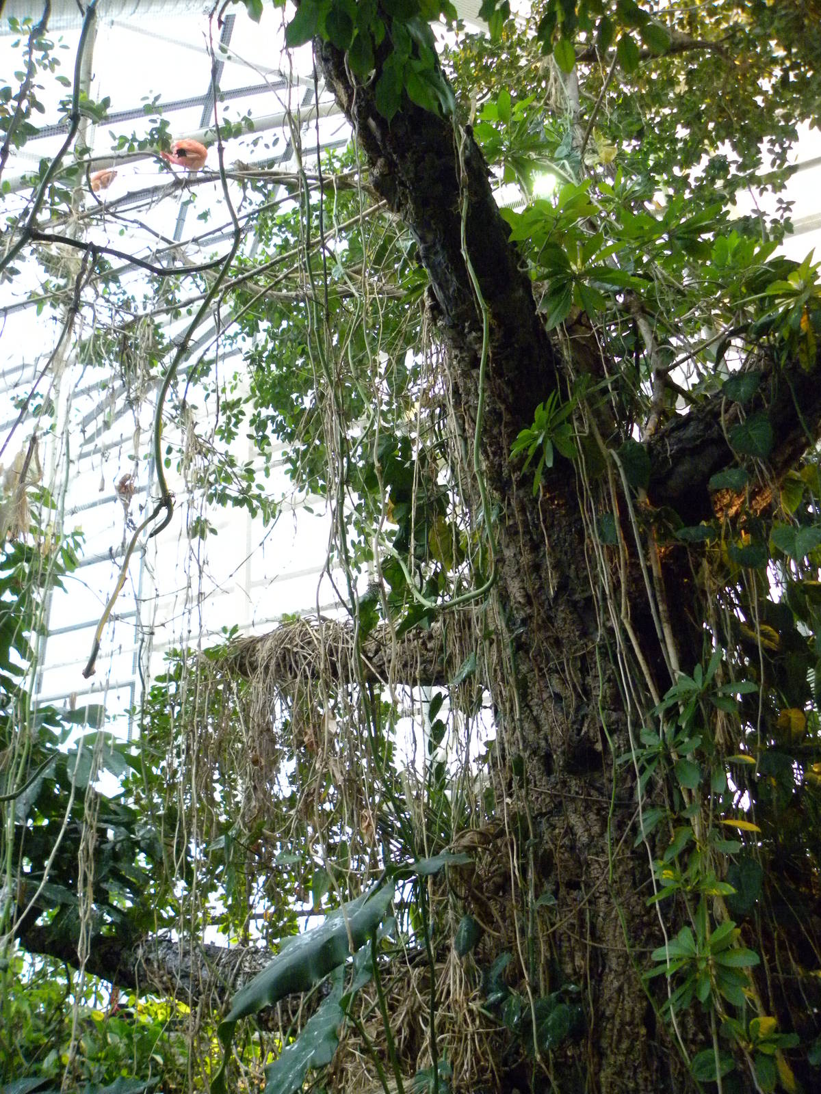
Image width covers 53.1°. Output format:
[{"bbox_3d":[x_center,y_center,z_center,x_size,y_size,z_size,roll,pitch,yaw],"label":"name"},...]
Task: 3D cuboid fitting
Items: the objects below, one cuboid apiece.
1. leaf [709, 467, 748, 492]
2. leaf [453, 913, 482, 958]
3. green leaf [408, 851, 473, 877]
[{"bbox_3d":[1.219,-0.259,3.150,0.140,0.120,0.035,-9,-51,22],"label":"leaf"},{"bbox_3d":[0.190,1.275,2.700,0.085,0.135,0.040,2,-25,15],"label":"leaf"},{"bbox_3d":[0.095,1.023,2.650,0.205,0.030,0.085,-2,10,8],"label":"green leaf"}]

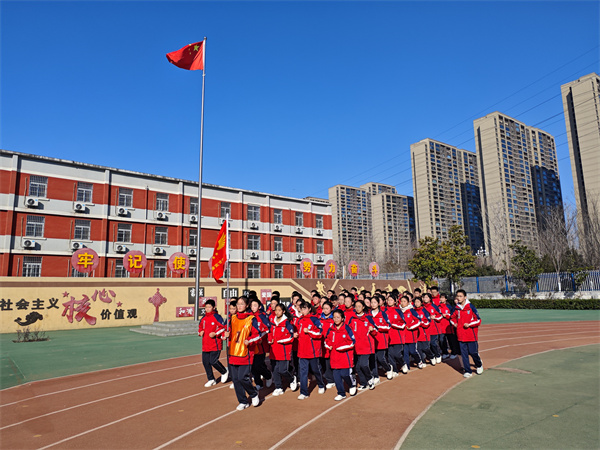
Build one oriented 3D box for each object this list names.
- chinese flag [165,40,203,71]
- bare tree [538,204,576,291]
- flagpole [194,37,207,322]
[{"bbox_3d":[-6.119,-9.042,22.230,2.000,1.600,0.400,1,-10,-16],"label":"chinese flag"},{"bbox_3d":[22.284,1.947,36.000,3.000,7.400,3.000,-7,-11,31],"label":"bare tree"},{"bbox_3d":[-5.024,-2.724,21.198,0.180,14.900,0.180,2,-10,-14],"label":"flagpole"}]

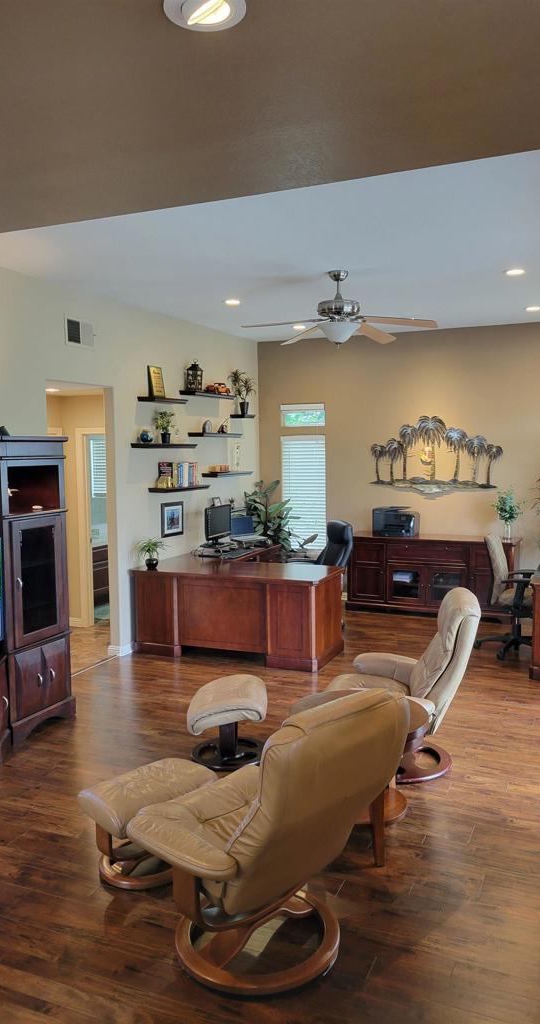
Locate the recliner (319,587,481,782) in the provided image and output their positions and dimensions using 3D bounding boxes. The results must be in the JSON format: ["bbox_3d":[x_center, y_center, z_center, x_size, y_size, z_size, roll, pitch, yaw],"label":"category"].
[{"bbox_3d":[0.760,0.967,4.520,0.890,1.020,0.800,0,5,2],"label":"recliner"}]

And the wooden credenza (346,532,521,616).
[{"bbox_3d":[1.833,0.707,8.694,1.855,0.848,0.550,1,5,23],"label":"wooden credenza"}]

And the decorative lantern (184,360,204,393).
[{"bbox_3d":[-0.760,-1.374,7.782,0.130,0.300,0.130,1,5,23],"label":"decorative lantern"}]

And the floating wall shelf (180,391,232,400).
[{"bbox_3d":[-0.652,-1.248,8.265,0.195,0.046,0.914,1,5,23],"label":"floating wall shelf"}]

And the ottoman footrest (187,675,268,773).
[{"bbox_3d":[-0.250,1.270,4.661,0.460,0.425,0.530,-1,5,0],"label":"ottoman footrest"}]

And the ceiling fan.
[{"bbox_3d":[0.503,-1.489,5.641,1.450,0.550,1.420,0,5,5],"label":"ceiling fan"}]

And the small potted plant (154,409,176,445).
[{"bbox_3d":[-1.001,-0.818,7.382,0.180,0.330,0.180,0,5,0],"label":"small potted plant"}]

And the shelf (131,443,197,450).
[{"bbox_3d":[-0.999,-0.634,7.412,0.200,0.045,0.910,2,5,23],"label":"shelf"}]

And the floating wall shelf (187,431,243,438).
[{"bbox_3d":[-0.580,-0.837,8.457,0.195,0.044,0.920,1,5,23],"label":"floating wall shelf"}]

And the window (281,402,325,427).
[{"bbox_3d":[0.405,-1.174,9.419,0.585,0.310,0.090,2,5,23],"label":"window"}]

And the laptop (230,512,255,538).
[{"bbox_3d":[-0.239,0.185,8.789,0.355,0.264,0.272,-5,7,-41],"label":"laptop"}]

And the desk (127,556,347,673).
[{"bbox_3d":[-0.274,0.899,6.977,1.780,0.755,0.790,2,5,23],"label":"desk"}]

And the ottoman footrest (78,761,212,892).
[{"bbox_3d":[-0.544,1.368,3.356,0.420,0.410,0.530,4,7,42],"label":"ottoman footrest"}]

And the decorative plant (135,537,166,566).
[{"bbox_3d":[-1.092,0.380,7.066,0.250,0.280,0.250,0,5,0],"label":"decorative plant"}]

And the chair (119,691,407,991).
[{"bbox_3d":[-0.037,1.119,2.813,0.840,0.990,0.840,-5,7,-44],"label":"chair"}]

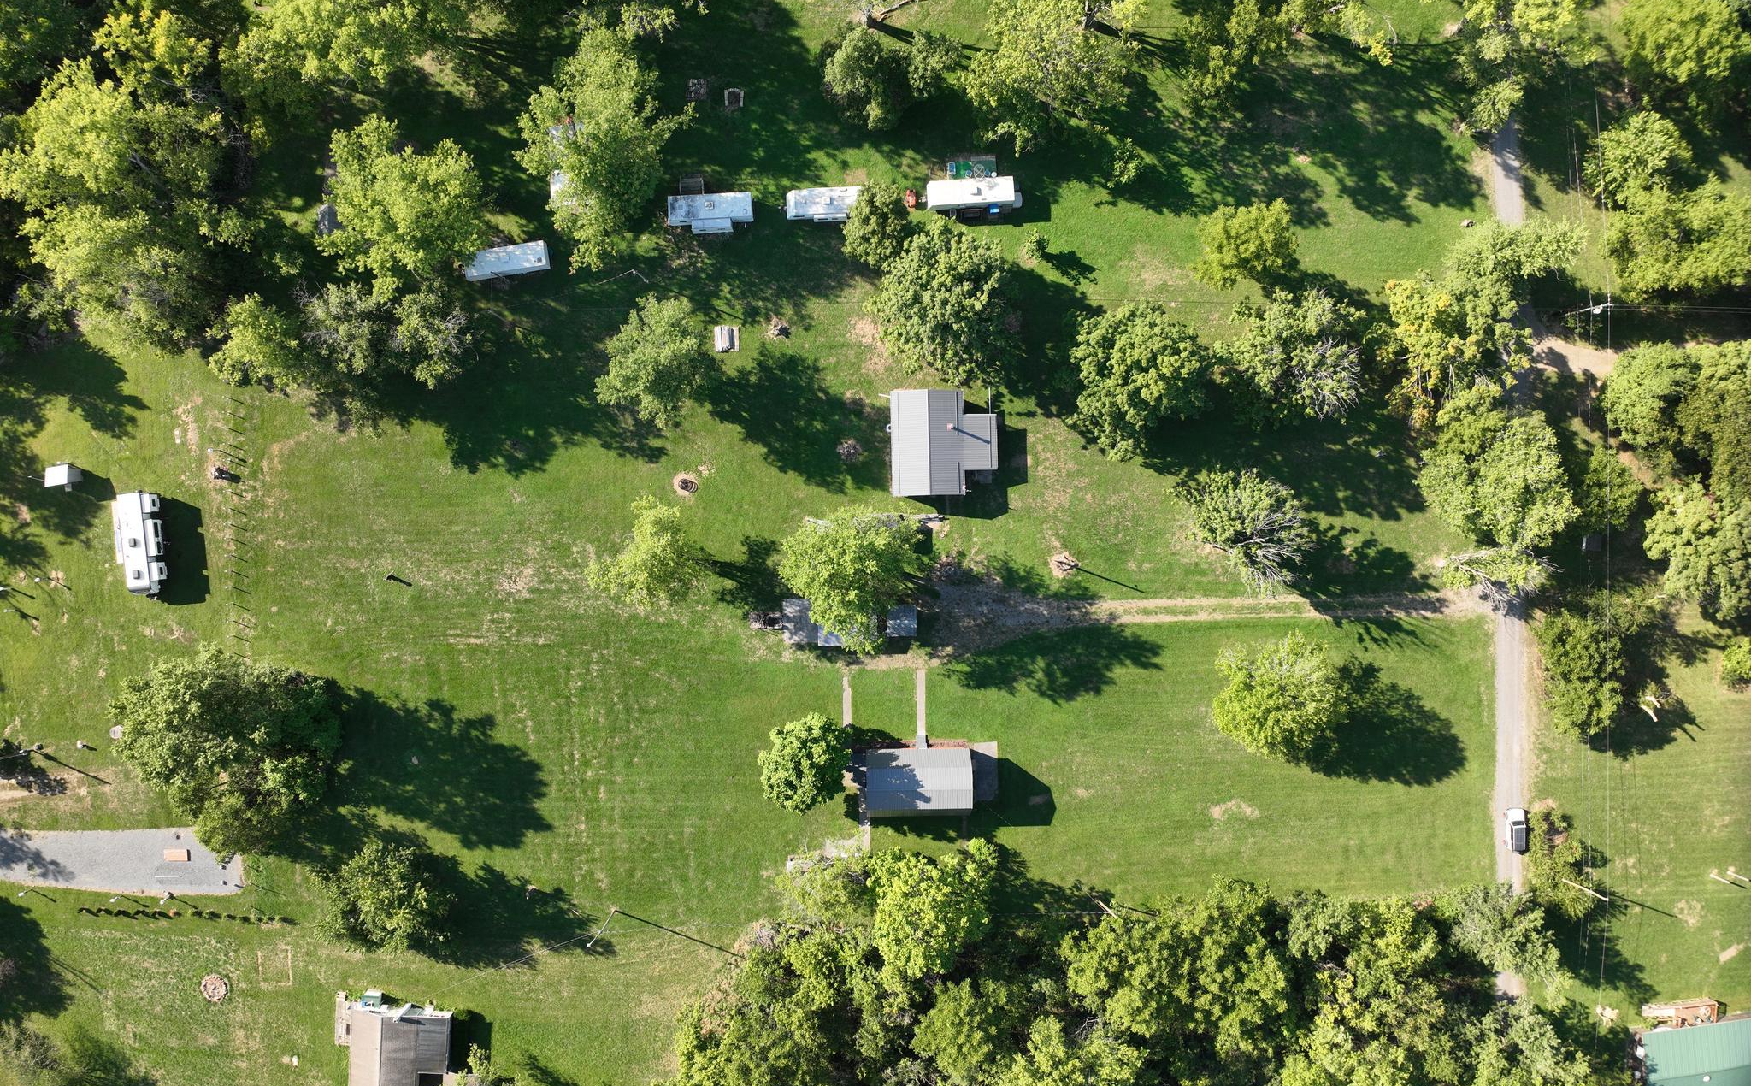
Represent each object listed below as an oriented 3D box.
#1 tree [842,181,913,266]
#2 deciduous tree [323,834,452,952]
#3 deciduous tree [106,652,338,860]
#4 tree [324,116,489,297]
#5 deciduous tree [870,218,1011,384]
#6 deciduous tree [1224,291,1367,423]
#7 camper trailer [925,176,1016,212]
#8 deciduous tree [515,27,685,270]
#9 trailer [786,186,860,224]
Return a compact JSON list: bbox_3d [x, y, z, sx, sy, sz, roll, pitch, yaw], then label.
[{"bbox_3d":[0.200,-30.800,118.700,7.000,8.500,7.000,0,90,0],"label":"tree"},{"bbox_3d":[-48.296,34.802,121.732,12.664,13.000,10.988,0,90,1],"label":"deciduous tree"},{"bbox_3d":[-64.600,20.400,121.300,19.800,19.000,19.800,0,90,0],"label":"deciduous tree"},{"bbox_3d":[-45.163,-32.403,119.037,15.048,17.500,16.973,0,90,1],"label":"tree"},{"bbox_3d":[6.200,-23.000,115.500,13.200,15.000,15.400,0,90,0],"label":"deciduous tree"},{"bbox_3d":[40.213,-17.921,118.338,13.121,15.500,12.605,0,90,1],"label":"deciduous tree"},{"bbox_3d":[9.400,-34.800,121.350,9.100,3.300,2.600,-4,90,0],"label":"camper trailer"},{"bbox_3d":[-25.200,-36.300,113.500,15.300,19.000,20.500,0,90,0],"label":"deciduous tree"},{"bbox_3d":[-4.620,-33.740,121.900,8.400,3.100,2.850,-2,90,0],"label":"trailer"}]

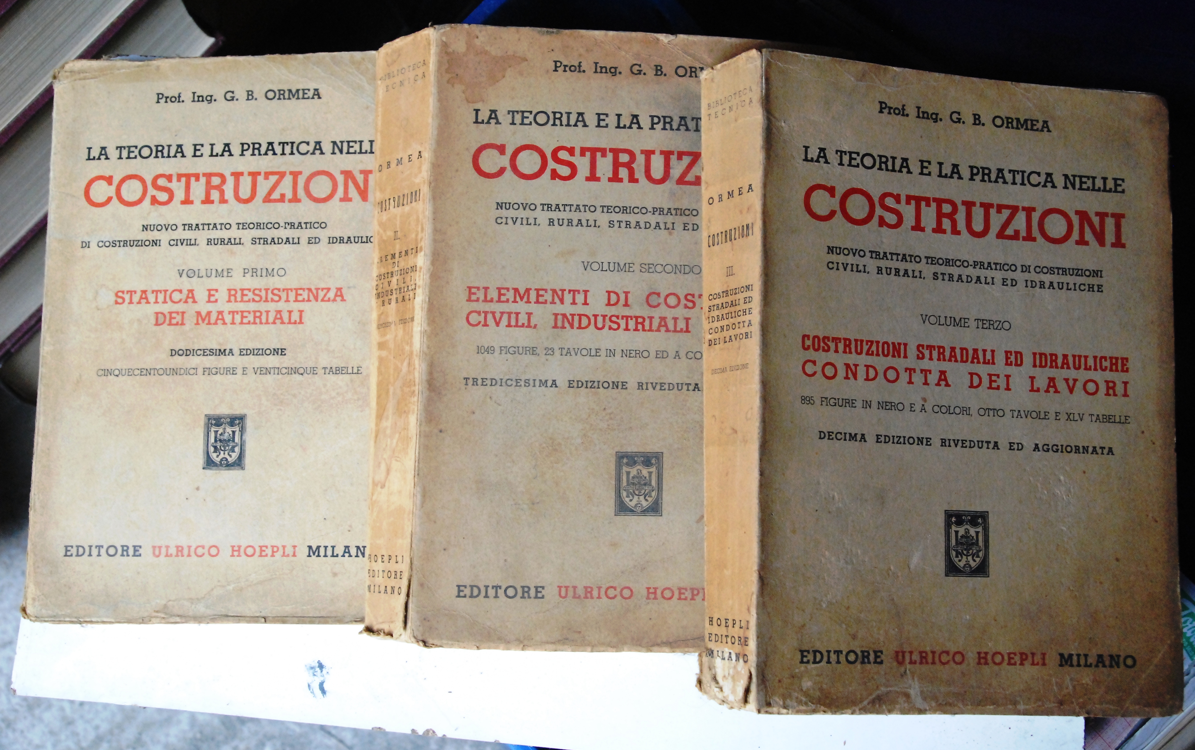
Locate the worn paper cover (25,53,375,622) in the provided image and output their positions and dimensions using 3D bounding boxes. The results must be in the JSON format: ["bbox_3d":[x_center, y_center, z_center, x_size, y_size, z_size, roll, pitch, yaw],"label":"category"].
[{"bbox_3d":[-0.158,-0.018,0.584,0.179,0.033,0.248,-1,83,4],"label":"worn paper cover"}]

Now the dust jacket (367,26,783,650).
[{"bbox_3d":[0.011,-0.014,0.536,0.195,0.042,0.248,2,82,-3],"label":"dust jacket"}]

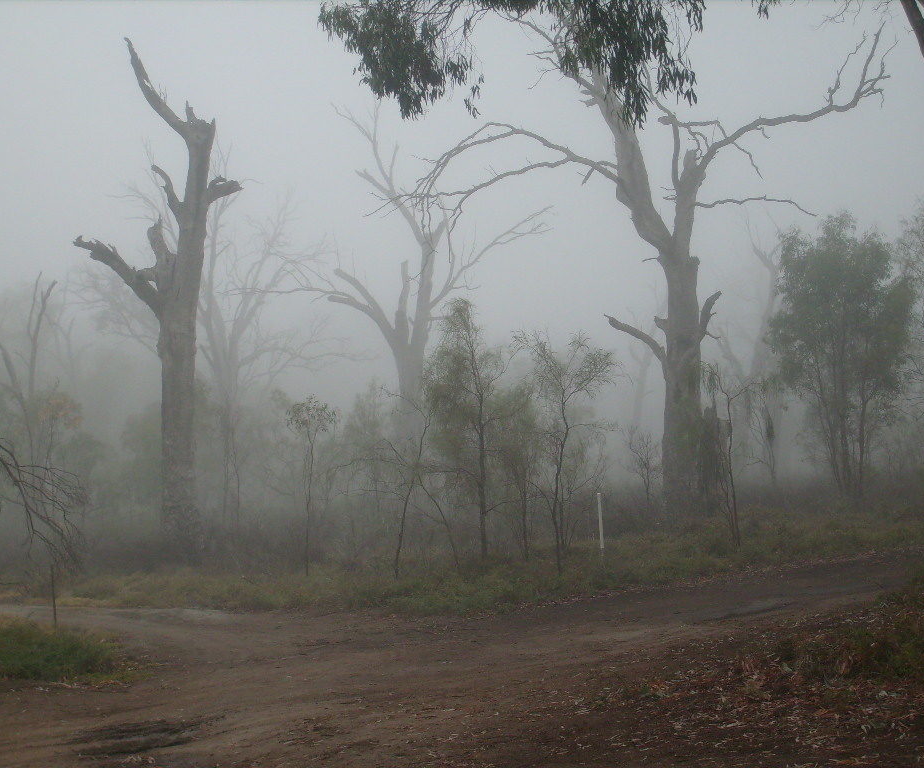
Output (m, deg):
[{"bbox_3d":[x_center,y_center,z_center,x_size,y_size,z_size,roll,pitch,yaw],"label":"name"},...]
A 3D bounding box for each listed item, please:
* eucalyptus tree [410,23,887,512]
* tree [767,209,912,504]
[{"bbox_3d":[4.572,-2.914,44.000,11.660,12.290,7.580,0,-2,0],"label":"eucalyptus tree"},{"bbox_3d":[8.833,-0.547,42.000,3.400,6.890,3.230,0,-2,0],"label":"tree"}]

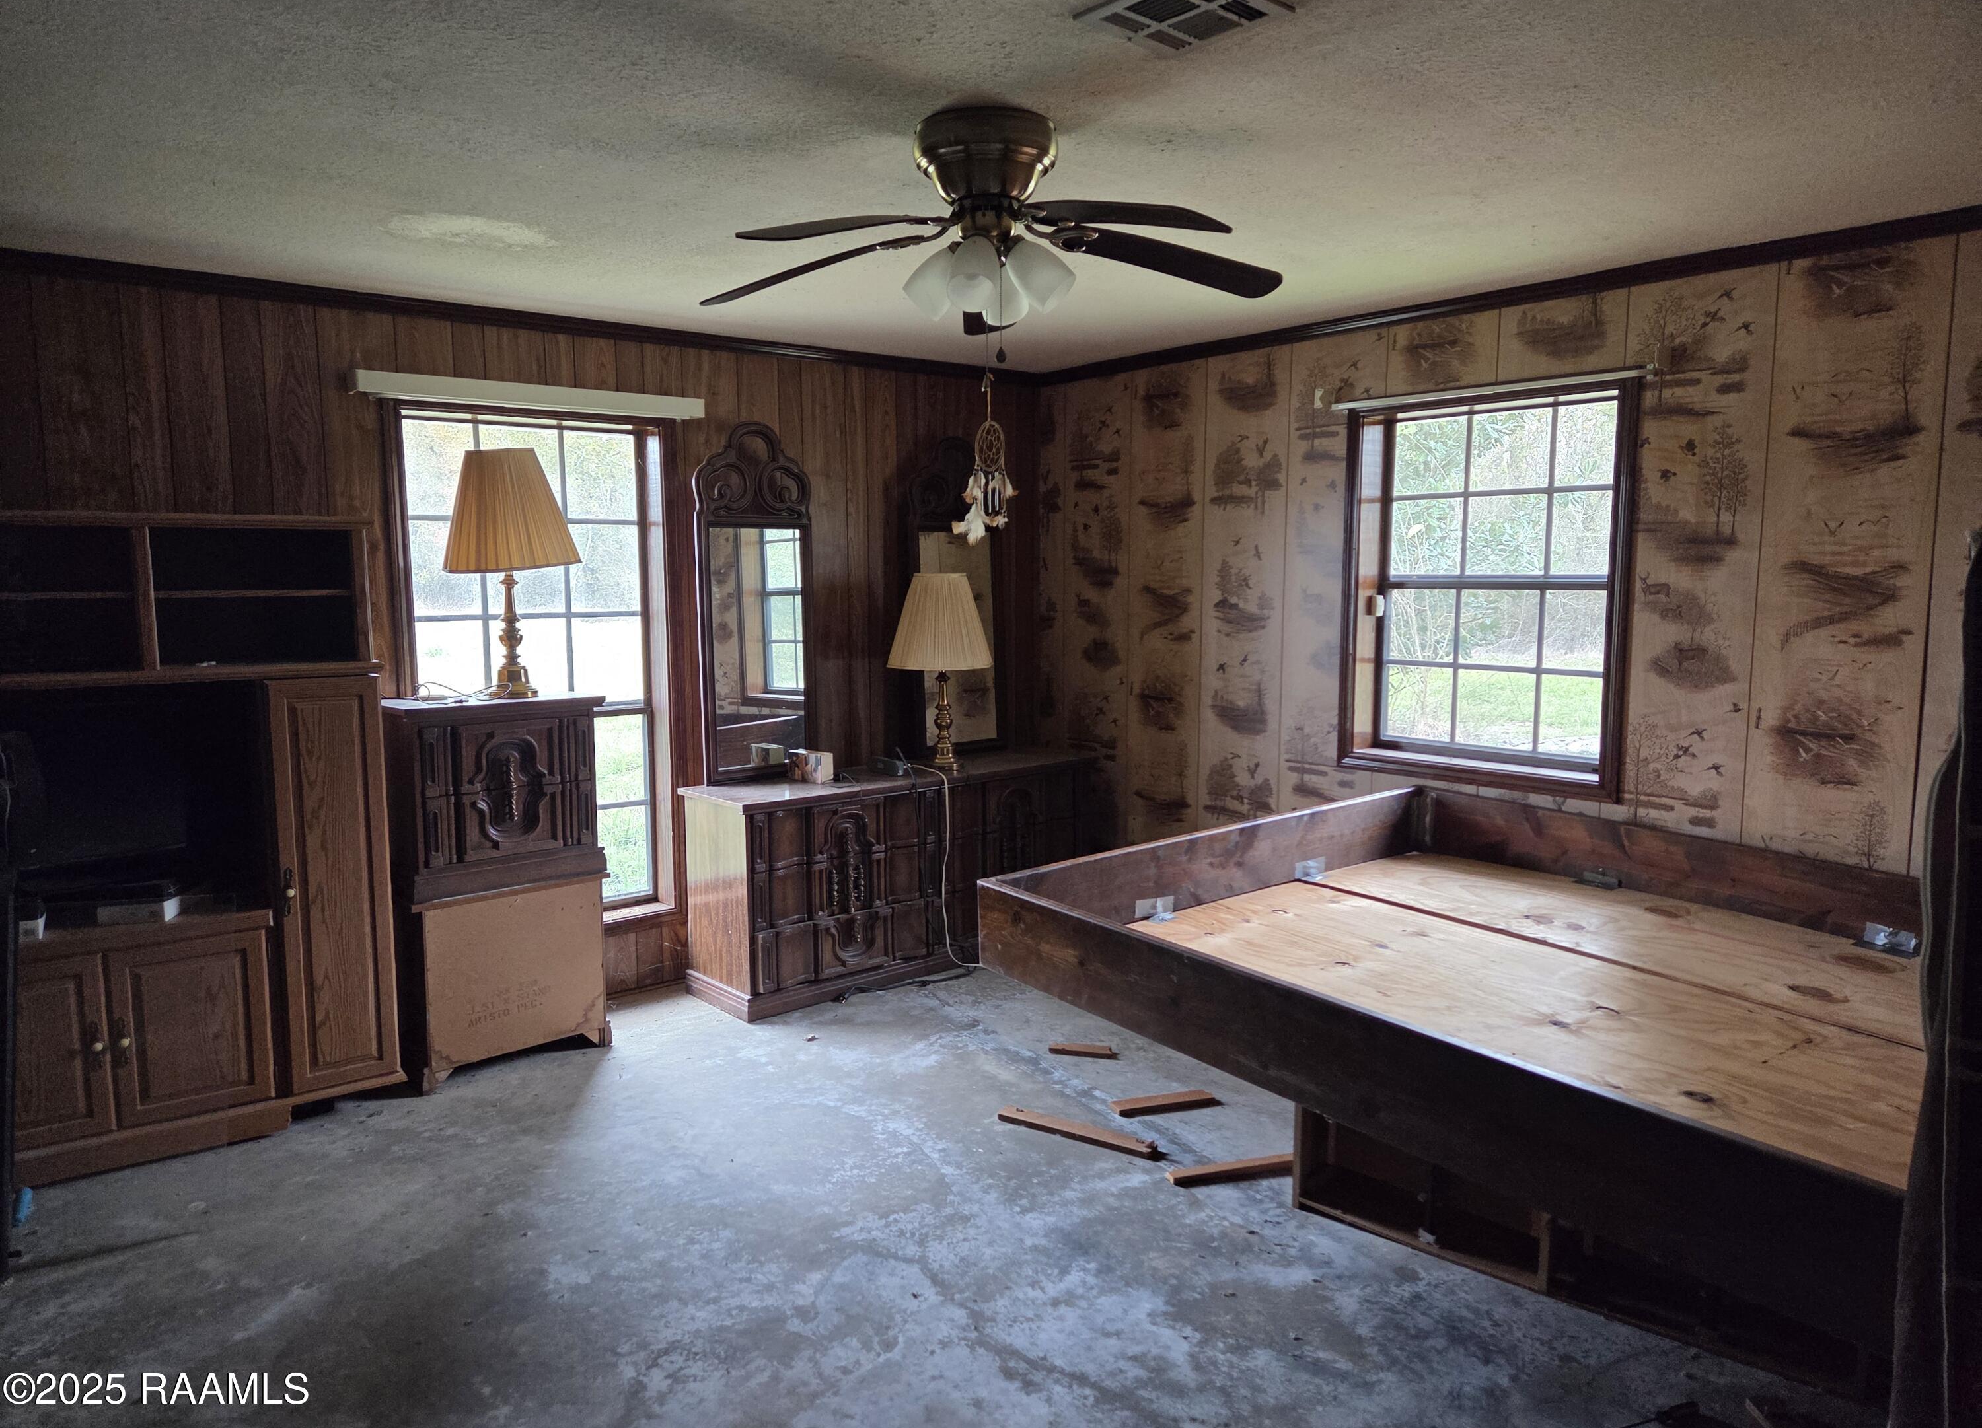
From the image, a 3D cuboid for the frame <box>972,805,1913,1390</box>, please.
[{"bbox_3d":[1.380,0.840,2.972,1.935,0.845,2.210,-5,8,-38],"label":"frame"}]

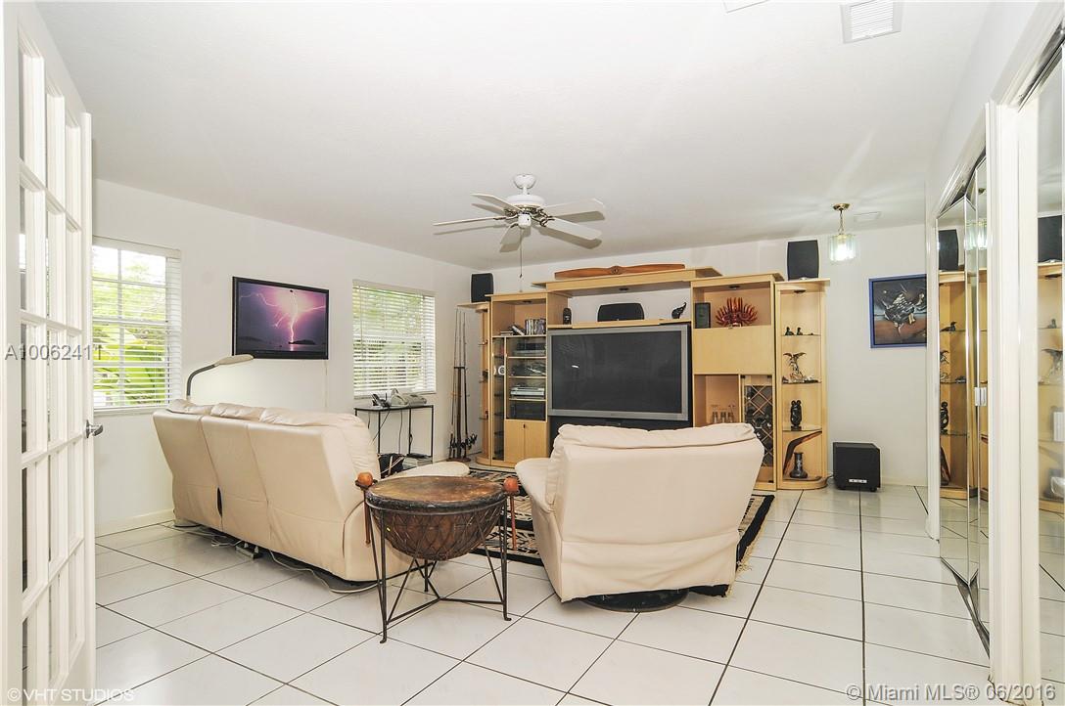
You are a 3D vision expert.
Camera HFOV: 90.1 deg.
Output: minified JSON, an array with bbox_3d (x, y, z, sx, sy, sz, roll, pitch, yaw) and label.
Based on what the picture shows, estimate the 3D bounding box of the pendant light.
[{"bbox_3d":[2.529,-0.974,4.349,0.192,0.483,0.185,-1,-1,30],"label":"pendant light"}]

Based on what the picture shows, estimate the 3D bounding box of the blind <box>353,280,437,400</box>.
[{"bbox_3d":[-1.524,-0.124,6.135,0.061,1.234,1.275,-1,-1,30],"label":"blind"}]

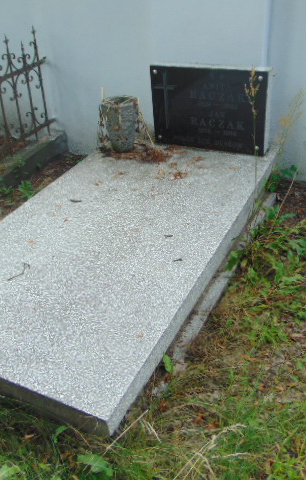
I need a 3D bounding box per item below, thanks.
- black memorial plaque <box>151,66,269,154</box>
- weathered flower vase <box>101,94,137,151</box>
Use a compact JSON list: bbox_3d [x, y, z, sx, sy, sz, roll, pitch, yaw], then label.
[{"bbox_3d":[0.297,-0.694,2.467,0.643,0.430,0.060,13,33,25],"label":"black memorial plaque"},{"bbox_3d":[-0.177,-0.645,2.585,0.190,0.275,0.190,-2,29,1],"label":"weathered flower vase"}]

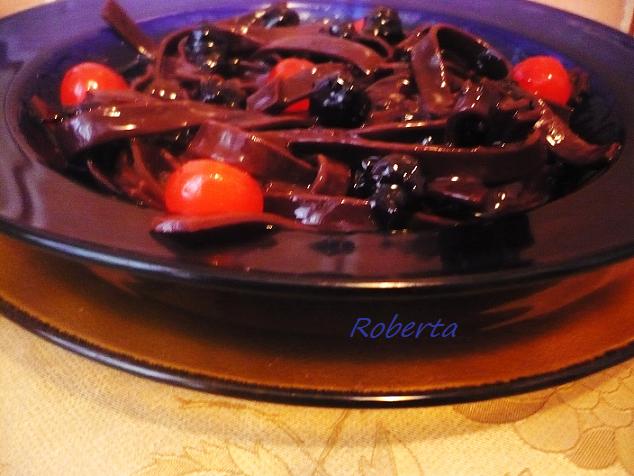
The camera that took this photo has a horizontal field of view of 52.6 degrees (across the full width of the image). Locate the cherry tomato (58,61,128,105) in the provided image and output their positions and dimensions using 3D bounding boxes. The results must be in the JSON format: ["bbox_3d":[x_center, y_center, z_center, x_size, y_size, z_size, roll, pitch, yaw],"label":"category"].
[{"bbox_3d":[-0.074,-0.049,0.213,0.023,0.019,0.021,2,33,0],"label":"cherry tomato"}]

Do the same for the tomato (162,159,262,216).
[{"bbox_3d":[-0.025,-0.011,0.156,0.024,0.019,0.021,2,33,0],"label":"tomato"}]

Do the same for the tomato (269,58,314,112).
[{"bbox_3d":[-0.008,-0.051,0.217,0.021,0.022,0.021,2,33,0],"label":"tomato"}]

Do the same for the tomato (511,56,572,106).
[{"bbox_3d":[0.082,-0.056,0.232,0.022,0.021,0.021,2,33,0],"label":"tomato"}]

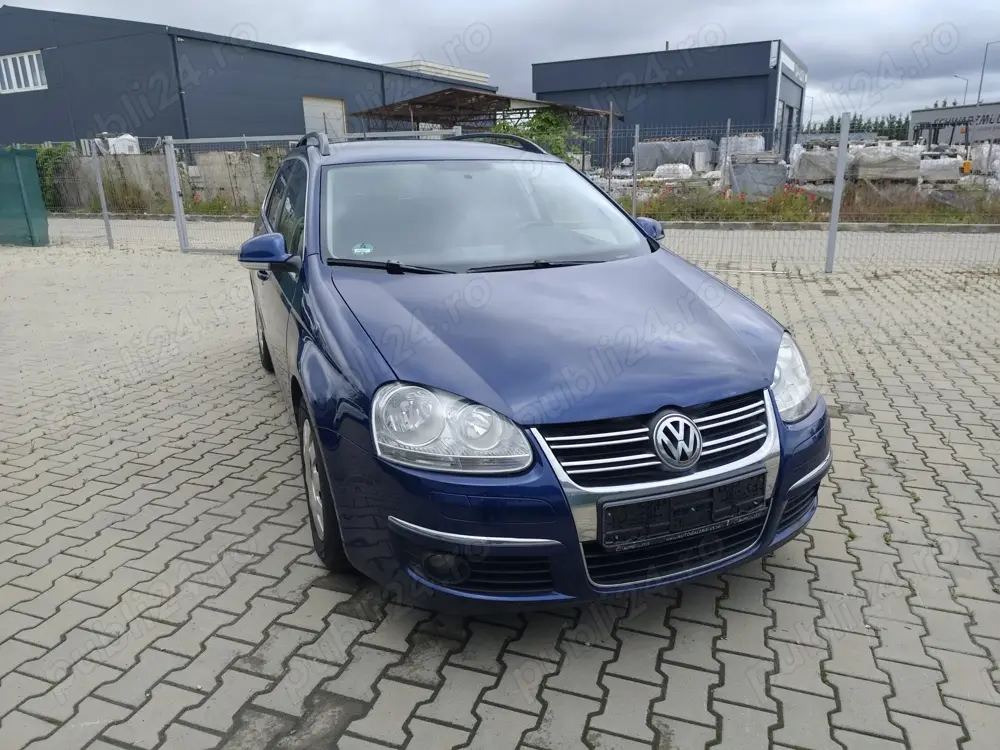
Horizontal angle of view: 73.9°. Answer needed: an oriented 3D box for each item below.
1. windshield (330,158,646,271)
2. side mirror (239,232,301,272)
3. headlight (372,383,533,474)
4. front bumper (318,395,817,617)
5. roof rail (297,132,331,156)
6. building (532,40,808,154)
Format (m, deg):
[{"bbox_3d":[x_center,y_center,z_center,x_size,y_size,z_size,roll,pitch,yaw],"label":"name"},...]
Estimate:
[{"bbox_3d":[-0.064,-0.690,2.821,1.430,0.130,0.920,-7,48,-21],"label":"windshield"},{"bbox_3d":[-0.914,-0.483,2.643,0.235,0.150,0.150,-7,18,-21],"label":"side mirror"},{"bbox_3d":[-0.140,0.126,1.705,0.380,0.220,0.360,-7,18,-21],"label":"headlight"},{"bbox_3d":[0.393,0.296,1.988,1.760,0.530,0.600,-7,18,-21],"label":"front bumper"},{"bbox_3d":[-1.181,-1.320,3.893,0.070,0.110,2.050,-7,18,-21],"label":"roof rail"},{"bbox_3d":[9.778,-14.015,38.218,12.211,6.700,10.460,7,19,26],"label":"building"}]

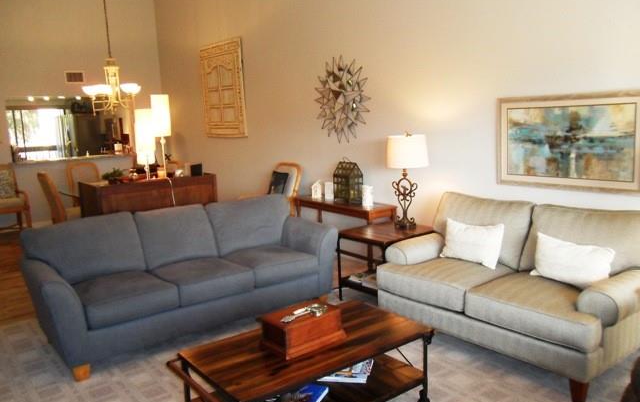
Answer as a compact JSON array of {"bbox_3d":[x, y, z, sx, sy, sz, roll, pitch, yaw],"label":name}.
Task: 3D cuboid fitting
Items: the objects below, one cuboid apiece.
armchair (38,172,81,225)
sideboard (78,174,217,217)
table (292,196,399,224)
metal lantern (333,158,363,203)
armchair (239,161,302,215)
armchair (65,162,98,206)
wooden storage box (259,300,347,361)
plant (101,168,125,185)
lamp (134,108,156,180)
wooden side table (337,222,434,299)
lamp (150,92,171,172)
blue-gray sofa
[{"bbox_3d":[-3.394,0.103,7.125,0.624,1.057,0.604,-9,11,-36],"label":"armchair"},{"bbox_3d":[-2.182,0.165,6.771,1.507,0.911,0.729,-9,11,-38],"label":"sideboard"},{"bbox_3d":[0.236,0.357,5.636,0.332,0.696,1.318,-9,11,-36],"label":"table"},{"bbox_3d":[0.279,-0.219,5.430,0.187,0.454,0.246,-9,11,-36],"label":"metal lantern"},{"bbox_3d":[-0.613,0.105,6.298,0.634,1.067,0.614,-9,11,-36],"label":"armchair"},{"bbox_3d":[-3.718,-0.079,8.323,0.542,1.064,0.591,-9,11,-36],"label":"armchair"},{"bbox_3d":[-0.082,0.631,2.585,0.374,0.158,0.227,-9,11,-38],"label":"wooden storage box"},{"bbox_3d":[-2.626,-0.334,6.553,0.282,0.226,0.282,-9,11,-36],"label":"plant"},{"bbox_3d":[-2.302,-0.741,6.791,0.242,0.931,0.242,-9,11,-36],"label":"lamp"},{"bbox_3d":[0.582,0.566,4.474,0.604,0.604,0.569,-9,11,-36],"label":"wooden side table"},{"bbox_3d":[-2.074,-0.855,6.805,0.266,1.084,0.266,-9,11,-36],"label":"lamp"},{"bbox_3d":[-1.004,0.529,4.112,2.236,0.877,0.946,-9,11,-36],"label":"blue-gray sofa"}]

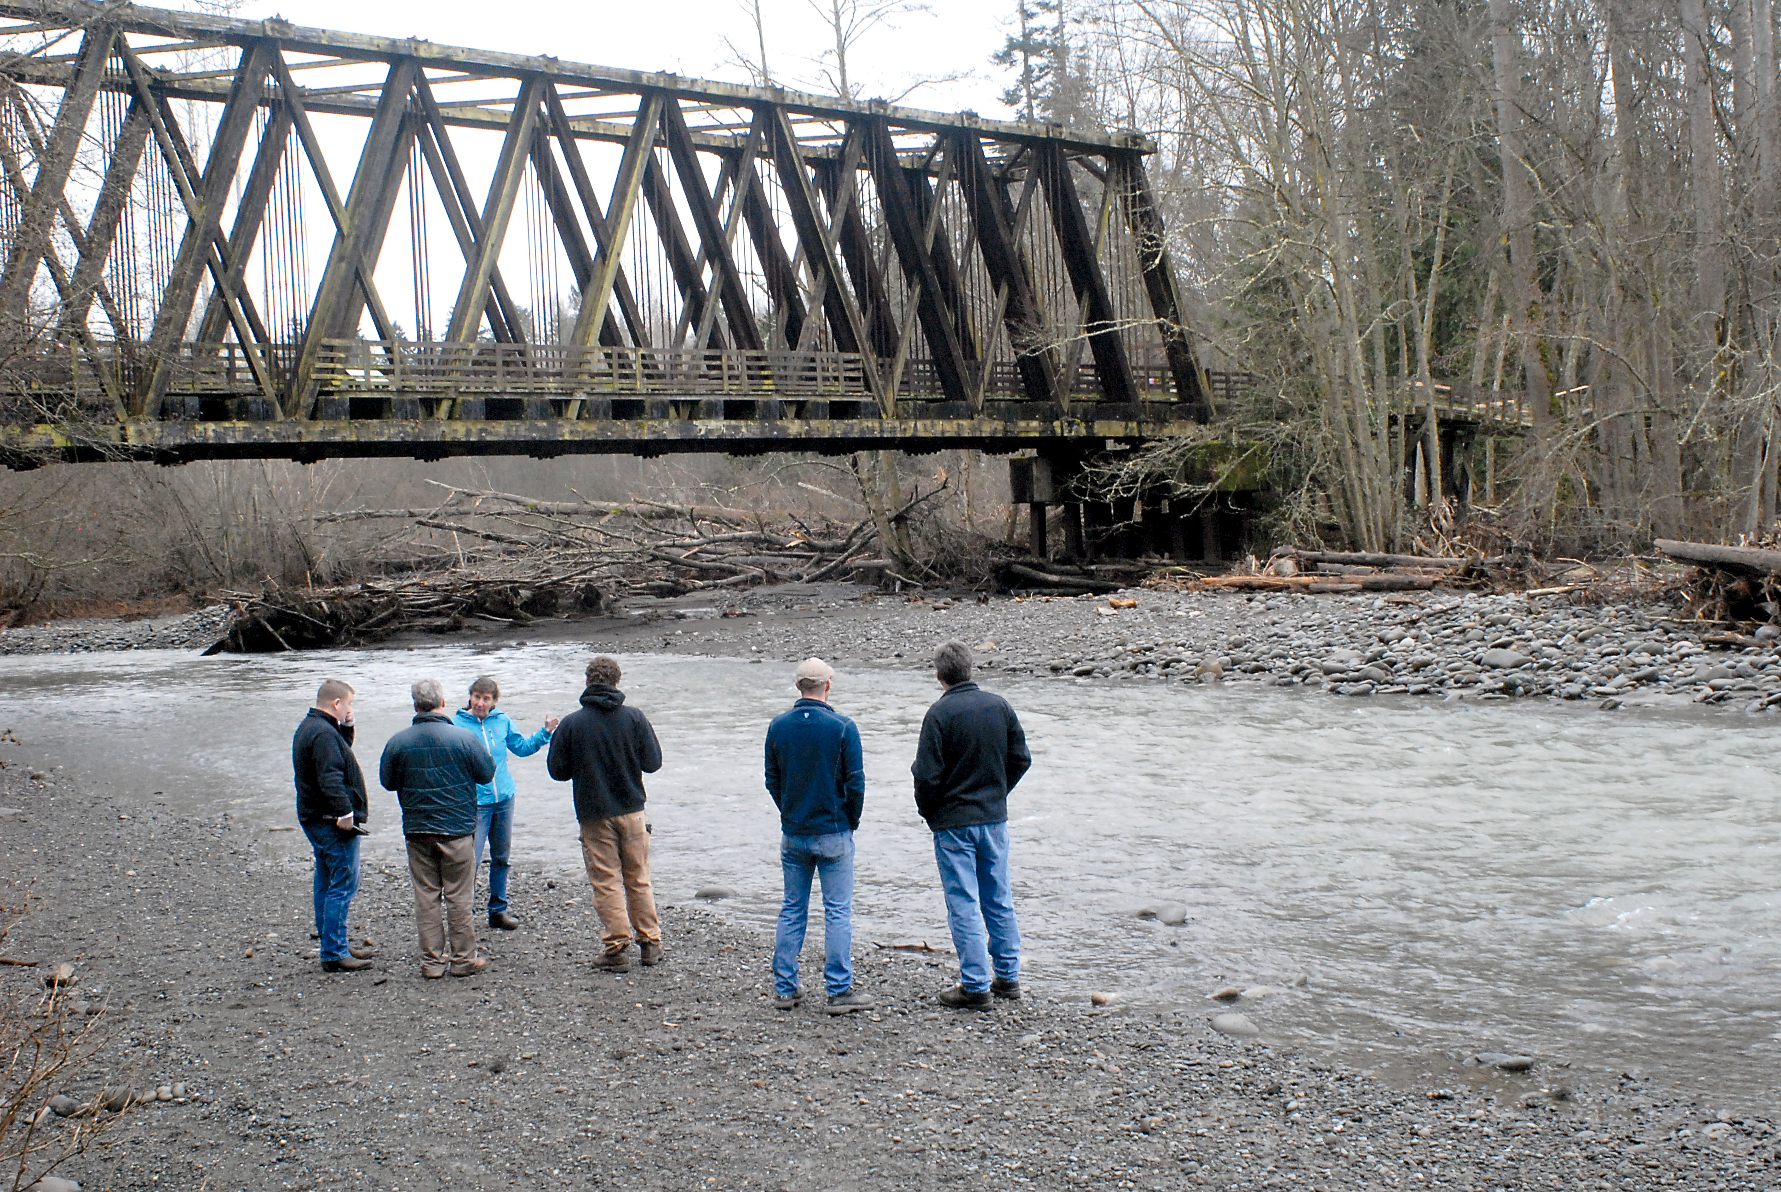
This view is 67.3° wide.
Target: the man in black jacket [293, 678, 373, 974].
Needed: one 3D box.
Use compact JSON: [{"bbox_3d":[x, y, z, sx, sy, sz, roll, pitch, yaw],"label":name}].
[{"bbox_3d":[-3.467,1.419,8.320,0.440,1.770,0.550,-4,2,-24],"label":"man in black jacket"}]

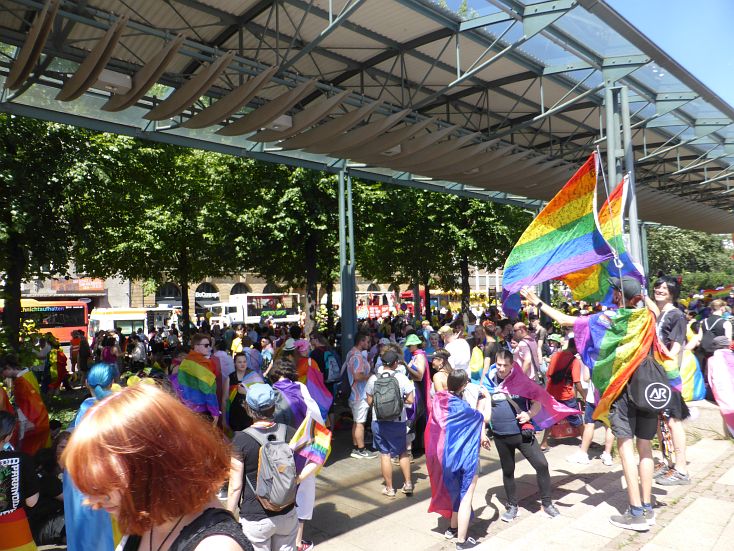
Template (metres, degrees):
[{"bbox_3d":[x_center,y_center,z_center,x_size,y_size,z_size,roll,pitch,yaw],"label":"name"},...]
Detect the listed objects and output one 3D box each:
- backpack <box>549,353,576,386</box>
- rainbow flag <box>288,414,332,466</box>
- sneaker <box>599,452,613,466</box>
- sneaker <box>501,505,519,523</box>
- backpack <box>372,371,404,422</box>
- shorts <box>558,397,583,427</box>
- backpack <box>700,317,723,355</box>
[{"bbox_3d":[2.796,1.355,7.300,0.350,0.460,0.180,-4,-5,33],"label":"backpack"},{"bbox_3d":[-0.409,1.196,3.700,0.300,0.360,0.120,-2,-2,6],"label":"rainbow flag"},{"bbox_3d":[3.171,2.439,6.803,0.105,0.120,0.285,-2,-3,-3],"label":"sneaker"},{"bbox_3d":[1.485,2.474,5.300,0.107,0.105,0.285,-3,-3,36],"label":"sneaker"},{"bbox_3d":[0.243,1.367,5.750,0.320,0.520,0.220,-2,-4,12],"label":"backpack"},{"bbox_3d":[2.944,2.001,7.450,0.390,0.430,0.280,-2,-2,6],"label":"shorts"},{"bbox_3d":[4.547,0.790,6.700,0.160,0.450,0.270,2,-5,-41],"label":"backpack"}]

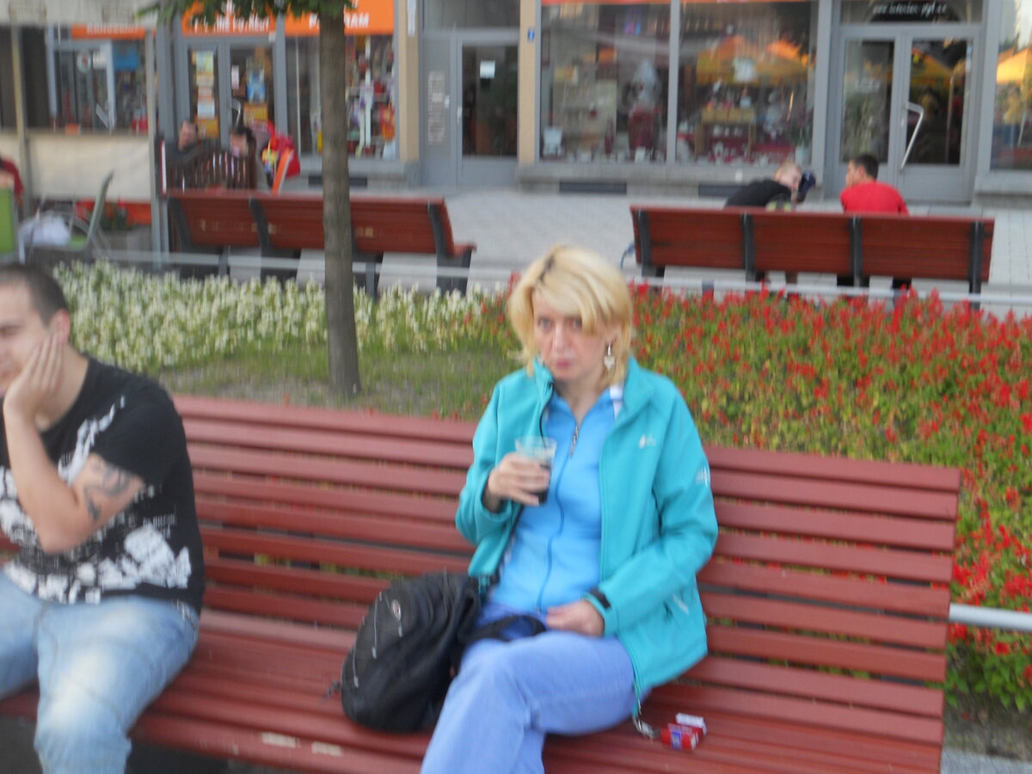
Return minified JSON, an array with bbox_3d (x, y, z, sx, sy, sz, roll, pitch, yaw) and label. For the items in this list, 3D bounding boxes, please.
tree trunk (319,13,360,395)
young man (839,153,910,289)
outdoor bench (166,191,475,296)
[{"bbox_3d":[-0.865,-0.891,6.735,0.155,1.900,0.155,0,11,0],"label":"tree trunk"},{"bbox_3d":[2.459,-1.007,9.372,0.520,1.200,0.750,2,11,10],"label":"young man"},{"bbox_3d":[-1.589,-1.155,11.017,2.420,0.800,0.620,4,12,18],"label":"outdoor bench"}]

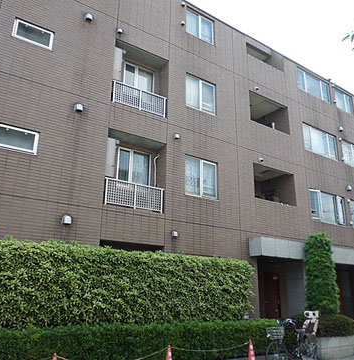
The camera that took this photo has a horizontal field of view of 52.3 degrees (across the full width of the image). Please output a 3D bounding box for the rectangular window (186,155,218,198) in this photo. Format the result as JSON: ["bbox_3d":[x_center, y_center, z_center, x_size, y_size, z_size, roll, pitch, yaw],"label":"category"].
[{"bbox_3d":[0.726,-0.044,10.771,1.243,1.219,0.120,13,-21,-32],"label":"rectangular window"}]

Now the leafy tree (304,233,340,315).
[{"bbox_3d":[4.516,3.051,11.165,0.760,2.770,0.740,13,-21,-32],"label":"leafy tree"}]

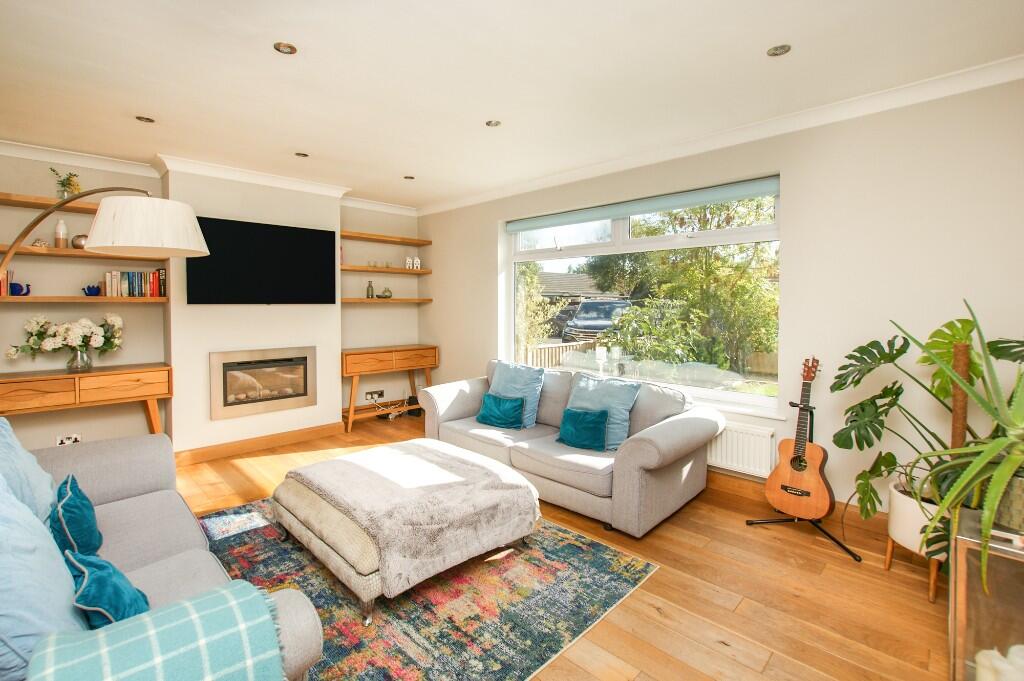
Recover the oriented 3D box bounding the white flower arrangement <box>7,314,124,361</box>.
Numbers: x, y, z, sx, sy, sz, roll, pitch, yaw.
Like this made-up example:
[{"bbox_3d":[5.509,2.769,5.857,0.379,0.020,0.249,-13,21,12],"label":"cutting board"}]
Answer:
[{"bbox_3d":[-3.050,-0.019,2.939,0.320,0.326,0.561,5,6,43],"label":"white flower arrangement"}]

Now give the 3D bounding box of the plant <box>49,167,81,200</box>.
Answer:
[{"bbox_3d":[-3.563,-1.240,3.399,0.174,0.242,0.147,-3,5,-44],"label":"plant"}]

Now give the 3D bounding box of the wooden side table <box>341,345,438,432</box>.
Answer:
[{"bbox_3d":[-1.397,0.487,4.758,0.360,0.804,1.163,5,6,43],"label":"wooden side table"}]

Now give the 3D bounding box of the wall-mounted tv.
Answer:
[{"bbox_3d":[-2.341,-0.727,4.088,1.248,0.757,0.047,-3,5,-44],"label":"wall-mounted tv"}]

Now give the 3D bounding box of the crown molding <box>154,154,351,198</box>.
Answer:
[{"bbox_3d":[-2.337,-1.516,4.058,1.589,0.094,0.084,-3,5,-44],"label":"crown molding"}]

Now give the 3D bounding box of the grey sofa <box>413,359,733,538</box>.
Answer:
[{"bbox_3d":[0.351,0.659,3.543,0.968,0.809,2.362,-3,5,-44],"label":"grey sofa"}]

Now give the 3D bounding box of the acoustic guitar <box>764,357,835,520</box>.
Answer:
[{"bbox_3d":[1.774,0.589,2.592,0.105,0.952,0.320,8,-3,-44],"label":"acoustic guitar"}]

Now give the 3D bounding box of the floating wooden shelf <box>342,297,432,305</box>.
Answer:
[{"bbox_3d":[-1.587,-0.483,5.186,1.210,0.050,0.294,-3,5,-44],"label":"floating wooden shelf"}]

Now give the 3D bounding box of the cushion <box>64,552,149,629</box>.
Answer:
[{"bbox_3d":[-1.306,0.827,1.369,0.420,0.287,0.131,2,39,46],"label":"cushion"}]

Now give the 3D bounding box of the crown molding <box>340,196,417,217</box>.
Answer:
[{"bbox_3d":[-1.644,-1.633,5.252,1.157,0.094,0.084,-3,5,-44],"label":"crown molding"}]

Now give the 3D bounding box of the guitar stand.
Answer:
[{"bbox_3d":[1.820,0.764,2.611,0.358,0.787,0.578,-3,5,-44],"label":"guitar stand"}]

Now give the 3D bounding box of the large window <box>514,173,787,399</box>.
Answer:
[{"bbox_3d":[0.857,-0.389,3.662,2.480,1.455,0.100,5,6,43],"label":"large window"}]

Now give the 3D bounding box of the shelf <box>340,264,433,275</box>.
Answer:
[{"bbox_3d":[-1.587,-0.838,5.179,1.210,0.050,0.294,-3,5,-44],"label":"shelf"}]

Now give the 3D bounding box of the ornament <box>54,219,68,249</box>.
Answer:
[{"bbox_3d":[-3.582,-0.843,3.390,0.076,0.226,0.076,-3,5,-44],"label":"ornament"}]

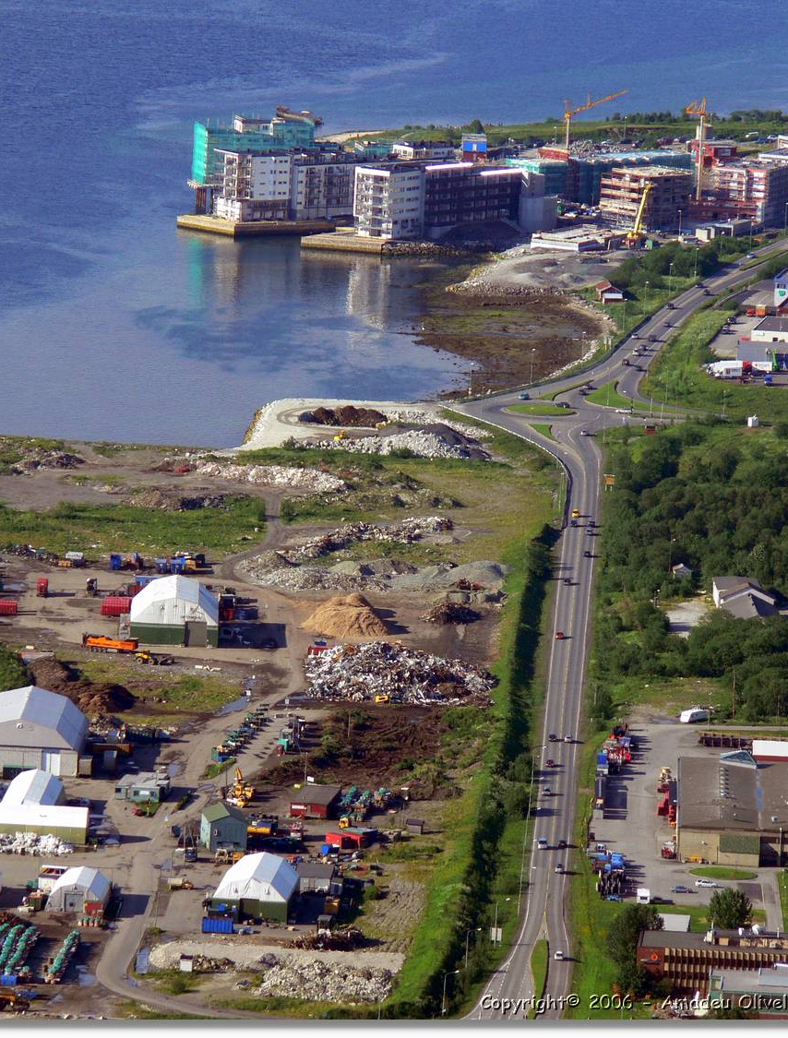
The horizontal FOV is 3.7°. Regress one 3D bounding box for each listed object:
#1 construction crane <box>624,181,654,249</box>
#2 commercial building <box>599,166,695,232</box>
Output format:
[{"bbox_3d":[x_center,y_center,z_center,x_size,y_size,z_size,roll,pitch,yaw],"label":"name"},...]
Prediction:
[{"bbox_3d":[72.495,-90.136,3633.821,7.300,18.500,10.000,3,8,0],"label":"construction crane"},{"bbox_3d":[72.110,-91.604,3512.676,16.500,15.200,20.000,-6,12,-44],"label":"commercial building"}]

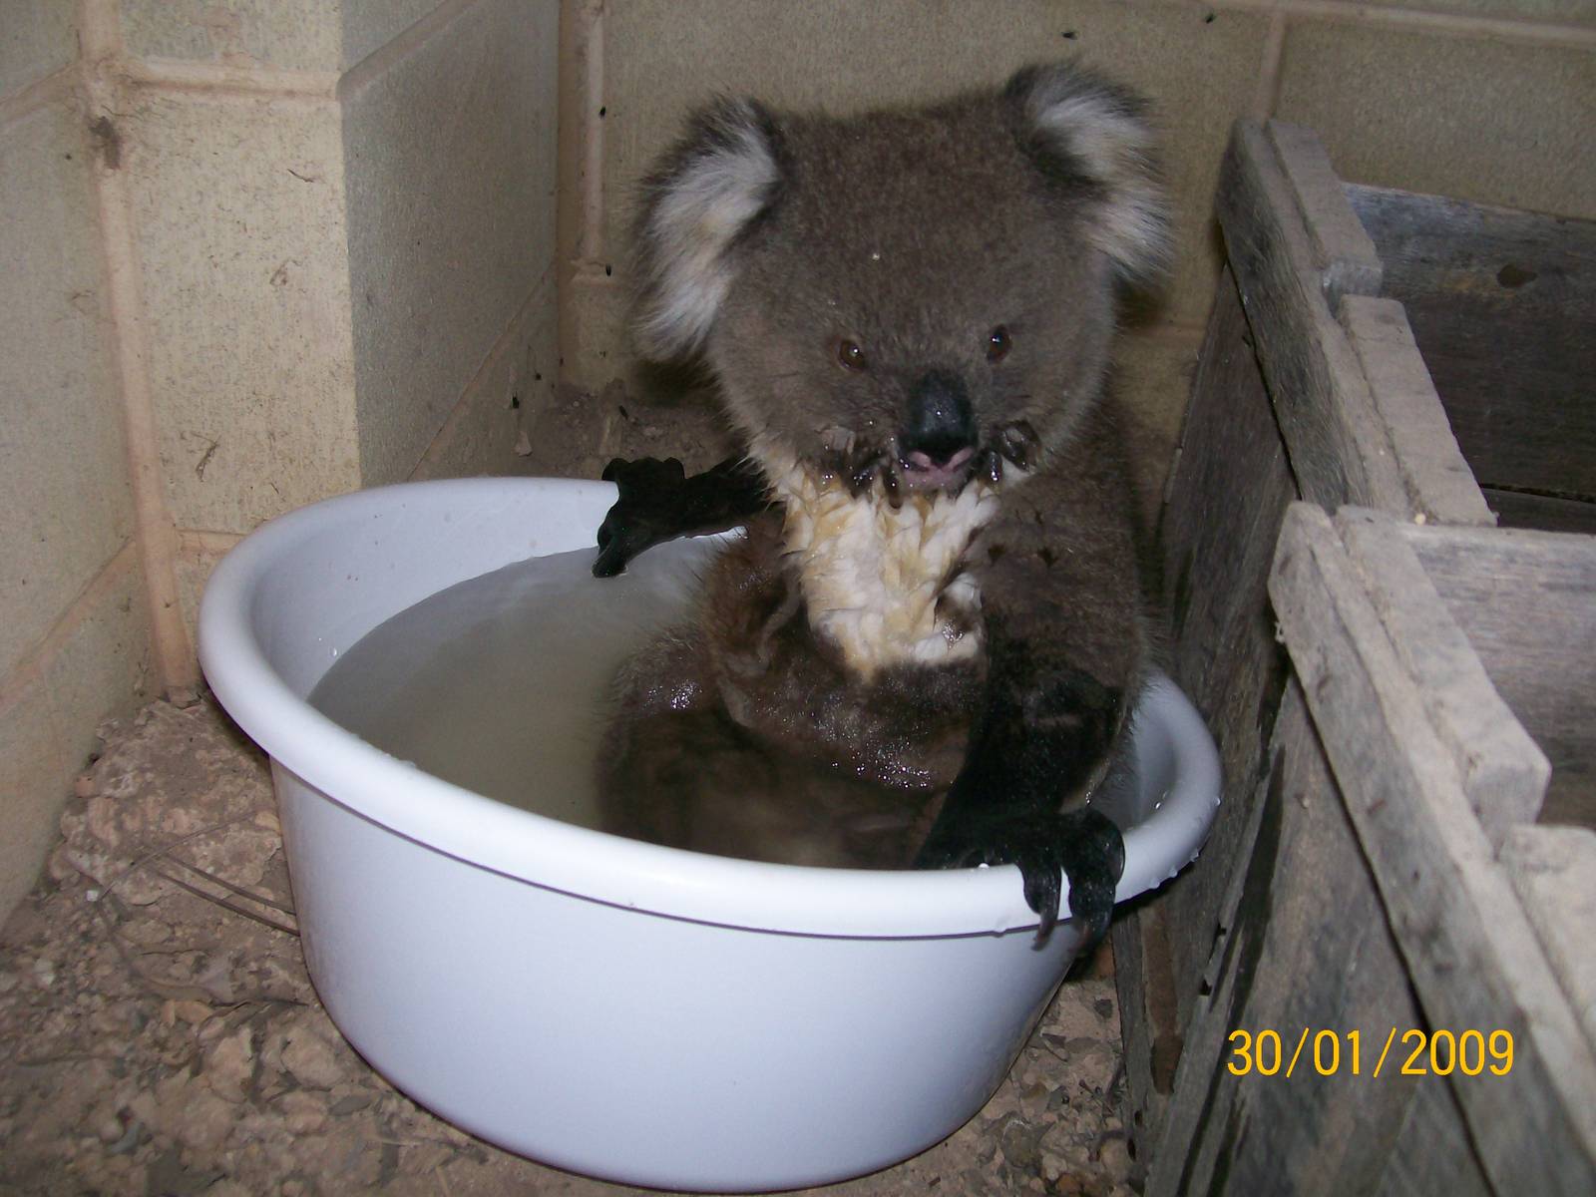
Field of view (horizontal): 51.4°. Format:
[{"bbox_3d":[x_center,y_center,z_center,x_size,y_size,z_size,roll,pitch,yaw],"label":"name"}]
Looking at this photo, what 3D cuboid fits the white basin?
[{"bbox_3d":[-0.037,0.078,0.600,0.349,0.150,0.349,11,18,-1],"label":"white basin"}]

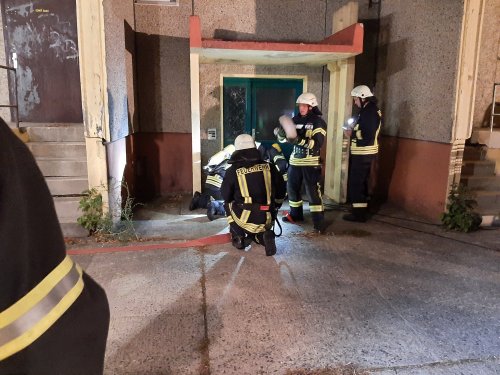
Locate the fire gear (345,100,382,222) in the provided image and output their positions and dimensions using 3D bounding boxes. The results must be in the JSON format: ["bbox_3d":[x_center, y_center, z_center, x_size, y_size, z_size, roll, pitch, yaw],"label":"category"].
[{"bbox_3d":[1.596,-0.350,5.351,0.500,1.660,0.540,4,11,17],"label":"fire gear"}]

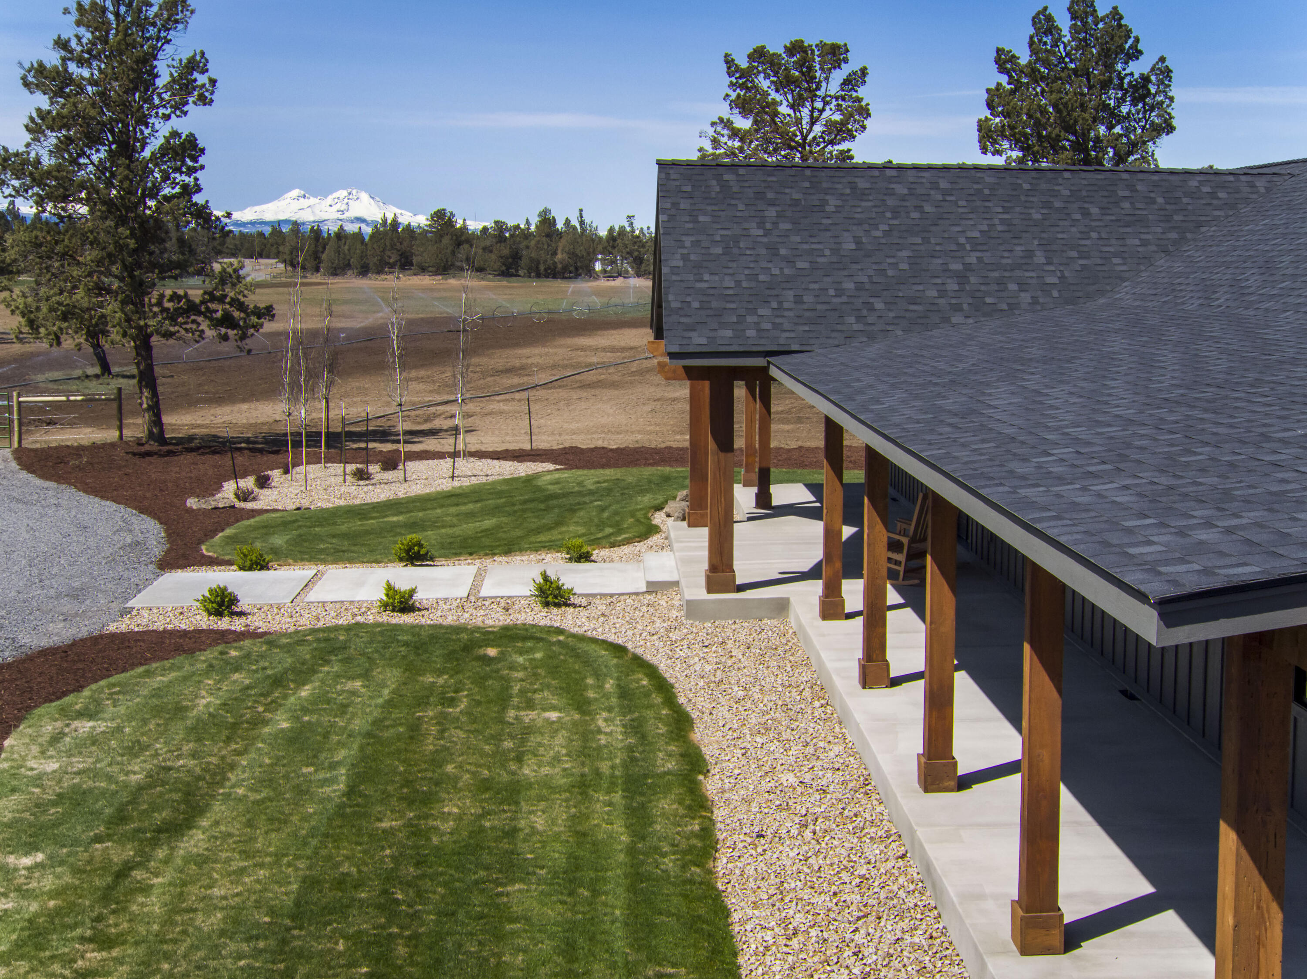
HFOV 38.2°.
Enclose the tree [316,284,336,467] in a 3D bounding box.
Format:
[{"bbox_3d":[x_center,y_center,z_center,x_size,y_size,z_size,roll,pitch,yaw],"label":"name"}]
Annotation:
[{"bbox_3d":[-7.081,-2.452,40.834,0.467,3.955,0.467,0,7,-1],"label":"tree"}]

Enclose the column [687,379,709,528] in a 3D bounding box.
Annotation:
[{"bbox_3d":[0.688,-0.732,28.442,0.352,2.550,0.352,0,7,-1],"label":"column"}]

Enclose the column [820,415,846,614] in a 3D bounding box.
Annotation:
[{"bbox_3d":[1.993,0.249,20.932,0.250,2.400,0.250,0,7,-1],"label":"column"}]

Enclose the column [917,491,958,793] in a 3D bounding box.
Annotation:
[{"bbox_3d":[2.249,1.047,14.721,0.265,2.645,0.265,0,7,-1],"label":"column"}]

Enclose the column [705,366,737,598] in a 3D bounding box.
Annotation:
[{"bbox_3d":[0.811,-0.054,22.729,0.352,2.580,0.352,0,7,-1],"label":"column"}]

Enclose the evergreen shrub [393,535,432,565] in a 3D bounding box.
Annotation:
[{"bbox_3d":[-3.592,0.889,28.131,0.594,0.443,0.594,0,7,-1],"label":"evergreen shrub"}]

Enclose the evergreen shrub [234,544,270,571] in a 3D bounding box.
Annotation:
[{"bbox_3d":[-5.551,0.916,26.225,0.460,0.350,0.460,0,7,-1],"label":"evergreen shrub"}]

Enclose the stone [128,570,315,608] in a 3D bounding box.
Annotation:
[{"bbox_3d":[-5.993,1.431,26.488,2.213,0.100,2.636,-1,7,-1],"label":"stone"}]

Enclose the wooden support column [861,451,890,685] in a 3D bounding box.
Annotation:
[{"bbox_3d":[2.074,0.655,17.581,0.250,2.400,0.250,0,7,-1],"label":"wooden support column"}]

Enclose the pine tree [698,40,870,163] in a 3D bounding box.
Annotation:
[{"bbox_3d":[4.510,-9.153,62.837,6.100,11.439,6.100,0,7,-1],"label":"pine tree"}]

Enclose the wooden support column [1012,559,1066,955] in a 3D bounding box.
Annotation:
[{"bbox_3d":[2.339,1.466,11.287,0.265,2.645,0.265,0,7,-1],"label":"wooden support column"}]

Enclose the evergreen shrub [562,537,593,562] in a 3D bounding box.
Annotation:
[{"bbox_3d":[-1.138,0.899,28.045,0.463,0.376,0.463,0,7,-1],"label":"evergreen shrub"}]

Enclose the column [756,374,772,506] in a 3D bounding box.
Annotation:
[{"bbox_3d":[1.780,-0.872,30.380,0.250,2.350,0.250,0,7,-1],"label":"column"}]

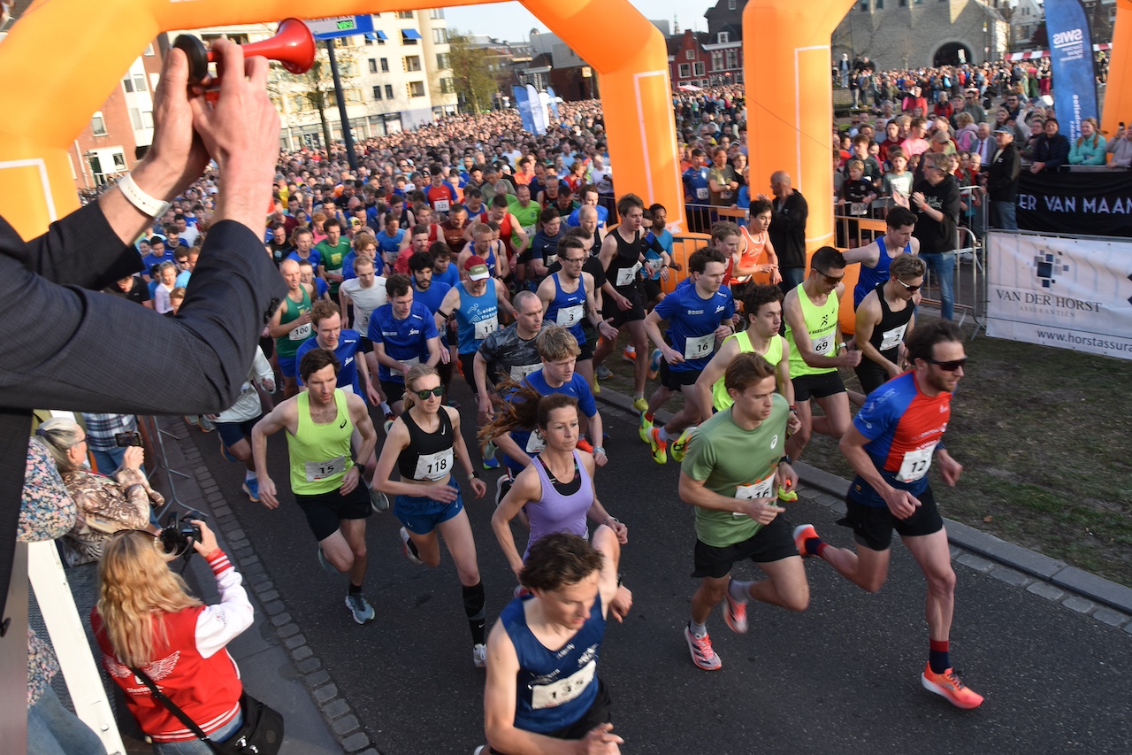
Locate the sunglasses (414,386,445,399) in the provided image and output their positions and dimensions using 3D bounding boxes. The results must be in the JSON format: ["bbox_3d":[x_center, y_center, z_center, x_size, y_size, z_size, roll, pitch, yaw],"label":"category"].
[{"bbox_3d":[-0.636,0.065,3.900,0.145,0.050,0.140,-16,21,-28],"label":"sunglasses"}]

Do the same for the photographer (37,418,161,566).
[{"bbox_3d":[-2.189,0.912,4.303,0.520,1.620,0.580,9,24,35],"label":"photographer"}]

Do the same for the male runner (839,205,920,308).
[{"bbox_3d":[2.368,-0.458,6.514,0.650,1.720,0.850,-20,24,-36],"label":"male runner"}]

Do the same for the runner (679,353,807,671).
[{"bbox_3d":[0.753,0.700,3.726,0.600,1.760,0.860,-17,21,-28],"label":"runner"}]

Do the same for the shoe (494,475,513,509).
[{"bbox_3d":[-0.381,0.717,5.294,0.100,0.285,0.120,-17,42,-29],"label":"shoe"}]

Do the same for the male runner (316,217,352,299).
[{"bbox_3d":[-2.642,-1.017,10.219,0.600,1.790,0.750,-15,20,-23],"label":"male runner"}]

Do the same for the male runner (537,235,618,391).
[{"bbox_3d":[0.054,-0.278,6.941,0.660,1.780,0.850,-17,20,-27],"label":"male runner"}]

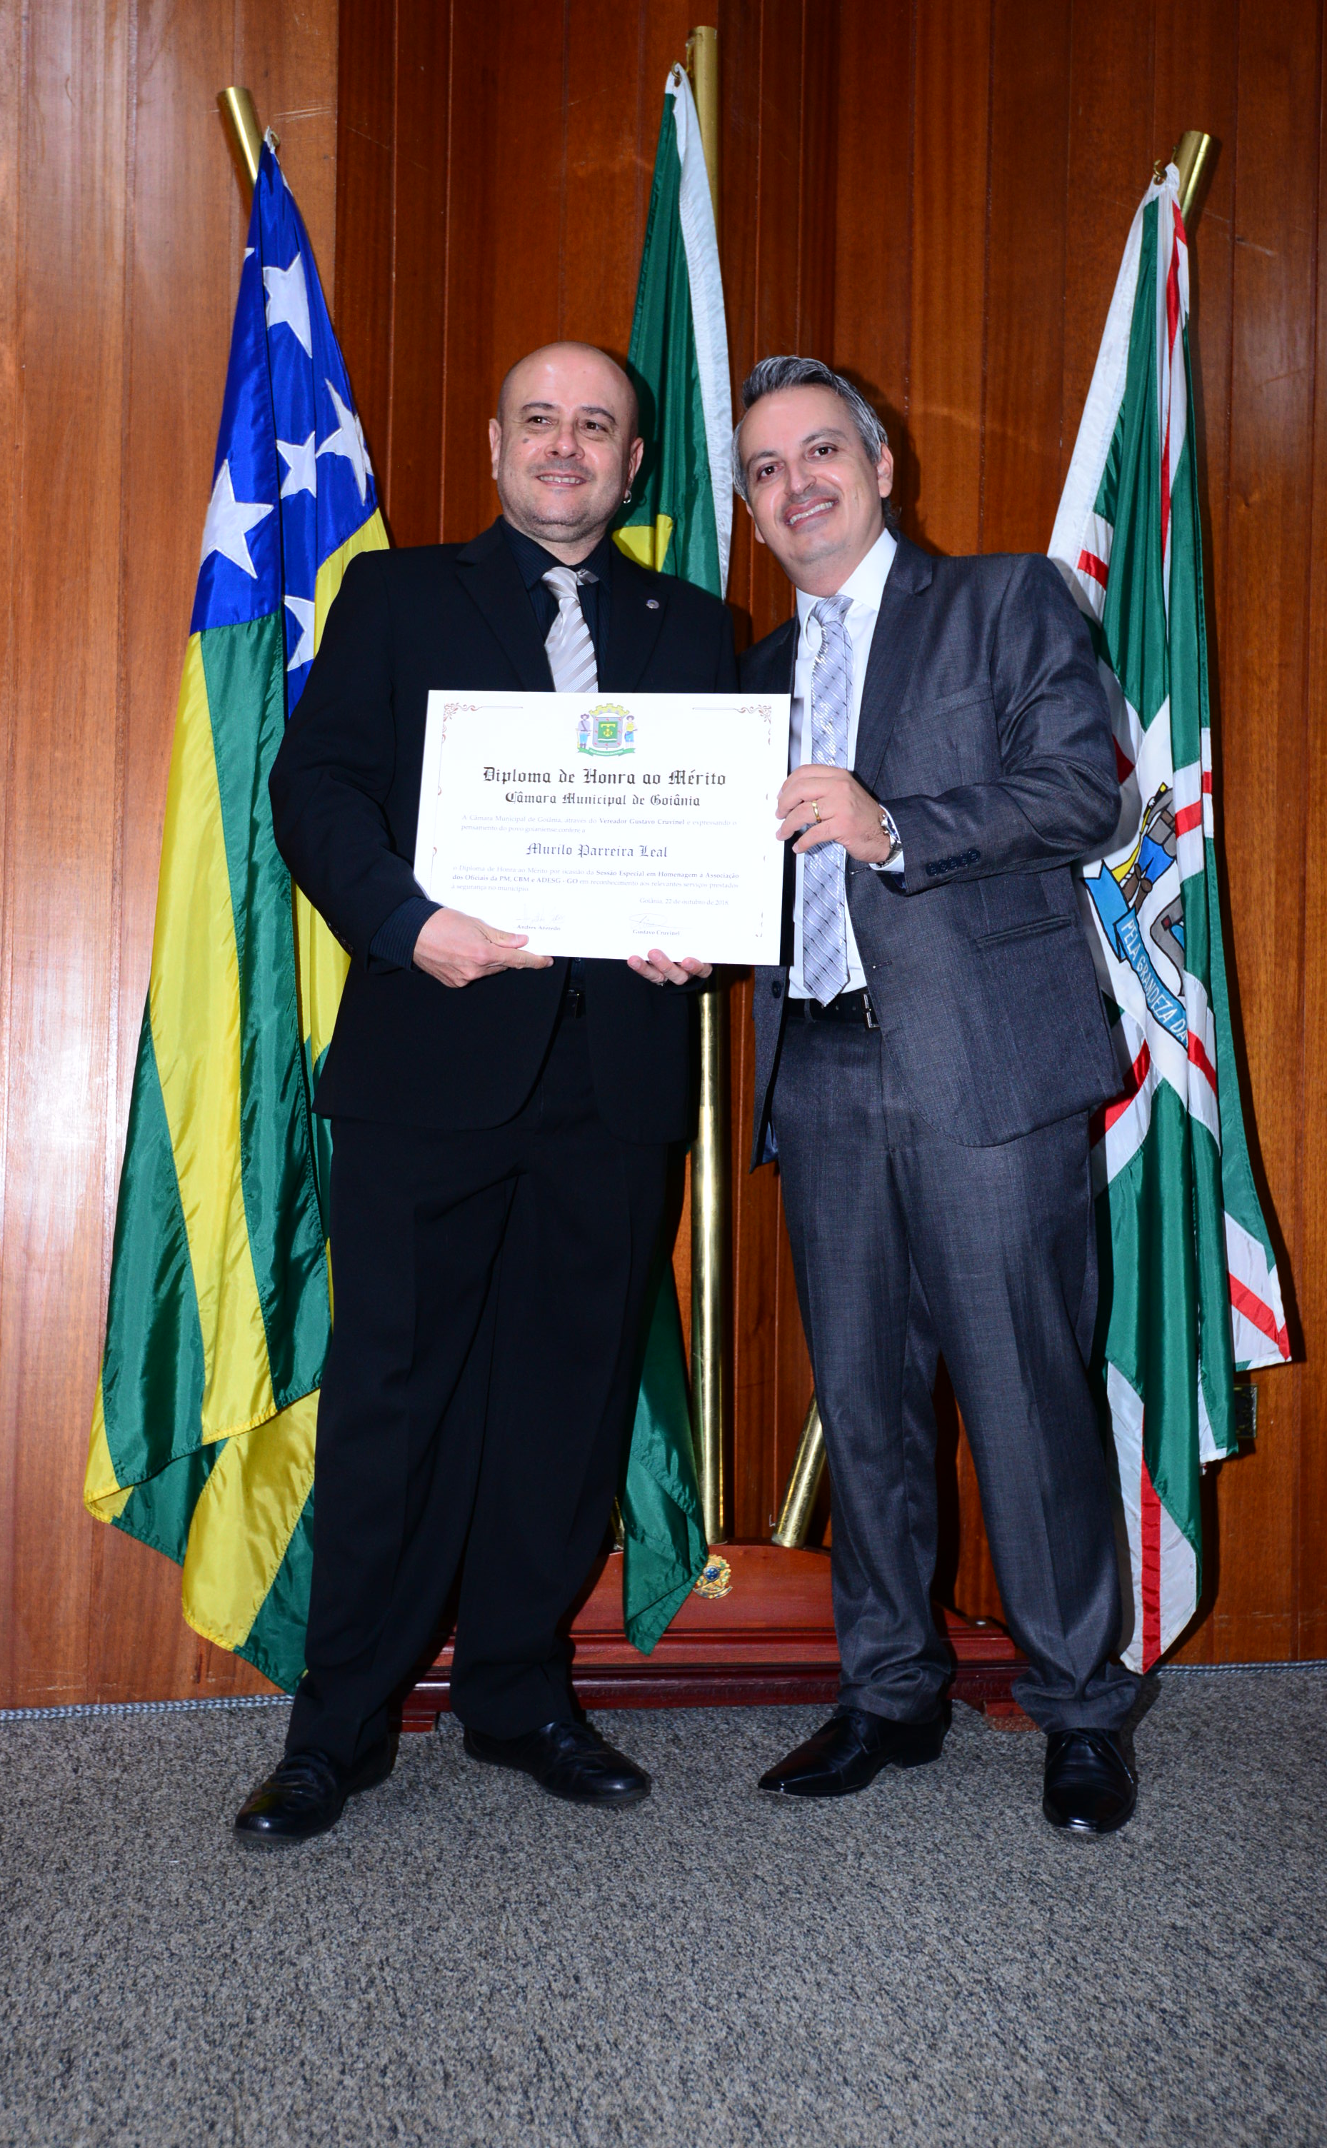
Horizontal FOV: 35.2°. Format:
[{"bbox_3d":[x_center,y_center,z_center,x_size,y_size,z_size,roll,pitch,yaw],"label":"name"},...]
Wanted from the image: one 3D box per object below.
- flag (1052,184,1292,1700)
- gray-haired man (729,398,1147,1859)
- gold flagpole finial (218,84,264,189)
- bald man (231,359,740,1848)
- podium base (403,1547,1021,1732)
[{"bbox_3d":[0.710,-0.179,2.910,0.330,2.040,0.250,1,-1,-3],"label":"flag"},{"bbox_3d":[0.335,0.009,2.500,0.520,1.730,0.430,1,-1,27],"label":"gray-haired man"},{"bbox_3d":[-0.571,-1.266,2.820,0.044,0.132,0.044,-14,0,-6],"label":"gold flagpole finial"},{"bbox_3d":[-0.200,-0.011,2.490,0.570,1.750,0.450,1,-1,-12],"label":"bald man"},{"bbox_3d":[0.058,0.752,2.930,0.880,0.245,0.250,1,-1,-8],"label":"podium base"}]

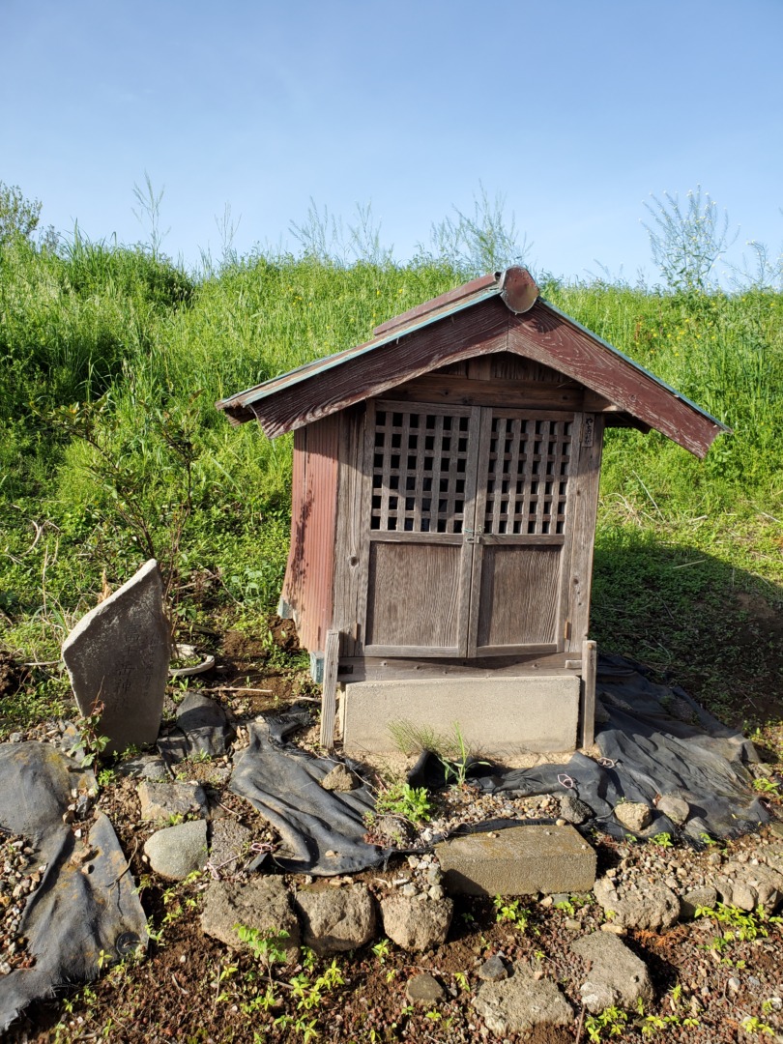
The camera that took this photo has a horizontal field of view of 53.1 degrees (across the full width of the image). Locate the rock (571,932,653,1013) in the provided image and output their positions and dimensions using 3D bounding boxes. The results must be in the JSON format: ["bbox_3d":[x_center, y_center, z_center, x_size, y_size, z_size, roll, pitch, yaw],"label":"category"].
[{"bbox_3d":[0.537,1.093,1.909,0.191,0.113,0.180,5,7,18],"label":"rock"}]

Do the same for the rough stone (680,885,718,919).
[{"bbox_3d":[0.936,1.160,2.393,0.109,0.065,0.087,5,7,23],"label":"rough stone"}]

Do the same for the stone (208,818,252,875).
[{"bbox_3d":[-0.455,0.910,2.208,0.121,0.088,0.210,2,7,-11],"label":"stone"}]

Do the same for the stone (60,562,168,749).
[{"bbox_3d":[-0.981,0.461,2.767,0.372,0.702,0.125,6,4,-31],"label":"stone"}]

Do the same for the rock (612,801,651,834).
[{"bbox_3d":[0.828,1.013,2.692,0.126,0.080,0.113,5,7,19],"label":"rock"}]

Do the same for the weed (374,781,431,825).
[{"bbox_3d":[0.034,0.863,2.413,0.177,0.103,0.131,3,7,2],"label":"weed"}]

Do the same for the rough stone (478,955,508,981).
[{"bbox_3d":[0.254,1.109,1.951,0.076,0.041,0.052,4,7,10],"label":"rough stone"}]

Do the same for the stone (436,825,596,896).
[{"bbox_3d":[0.344,1.006,2.309,0.473,0.112,0.160,1,7,-15],"label":"stone"}]

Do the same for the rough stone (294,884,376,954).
[{"bbox_3d":[-0.143,1.008,1.997,0.204,0.136,0.152,2,7,-3],"label":"rough stone"}]

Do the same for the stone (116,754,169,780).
[{"bbox_3d":[-0.901,0.886,2.840,0.180,0.051,0.135,0,7,-18],"label":"stone"}]

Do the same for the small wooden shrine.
[{"bbox_3d":[0.154,-0.060,3.474,1.730,1.768,1.750,1,7,-15],"label":"small wooden shrine"}]

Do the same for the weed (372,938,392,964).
[{"bbox_3d":[-0.027,1.163,2.122,0.052,0.062,0.046,2,7,1],"label":"weed"}]

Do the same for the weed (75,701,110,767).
[{"bbox_3d":[-1.102,0.784,2.899,0.120,0.244,0.108,0,7,-21],"label":"weed"}]

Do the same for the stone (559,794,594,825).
[{"bbox_3d":[0.585,0.905,2.478,0.106,0.076,0.091,5,7,15],"label":"stone"}]

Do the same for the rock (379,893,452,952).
[{"bbox_3d":[0.071,1.145,2.241,0.208,0.117,0.156,3,7,3],"label":"rock"}]

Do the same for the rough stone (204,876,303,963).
[{"bbox_3d":[-0.387,1.096,2.170,0.266,0.163,0.226,1,7,-9],"label":"rough stone"}]

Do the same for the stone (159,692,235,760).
[{"bbox_3d":[-0.748,0.783,3.003,0.285,0.231,0.243,1,7,-14],"label":"stone"}]

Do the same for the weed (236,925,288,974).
[{"bbox_3d":[-0.342,1.132,2.065,0.140,0.108,0.119,1,7,-9],"label":"weed"}]

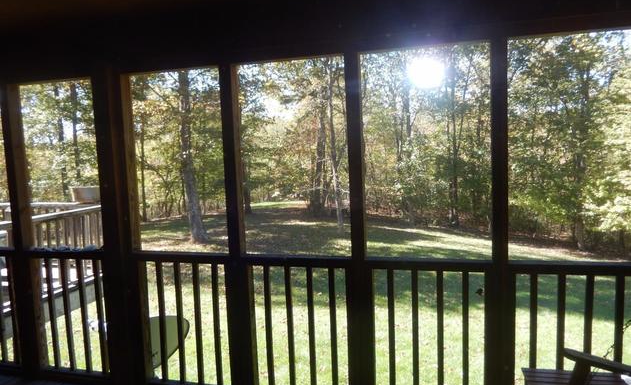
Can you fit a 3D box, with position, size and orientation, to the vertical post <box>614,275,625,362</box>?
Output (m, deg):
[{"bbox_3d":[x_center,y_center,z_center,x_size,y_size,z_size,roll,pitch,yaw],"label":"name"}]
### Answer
[{"bbox_3d":[1.556,0.834,2.337,0.034,0.840,0.034,-1,5,15],"label":"vertical post"}]

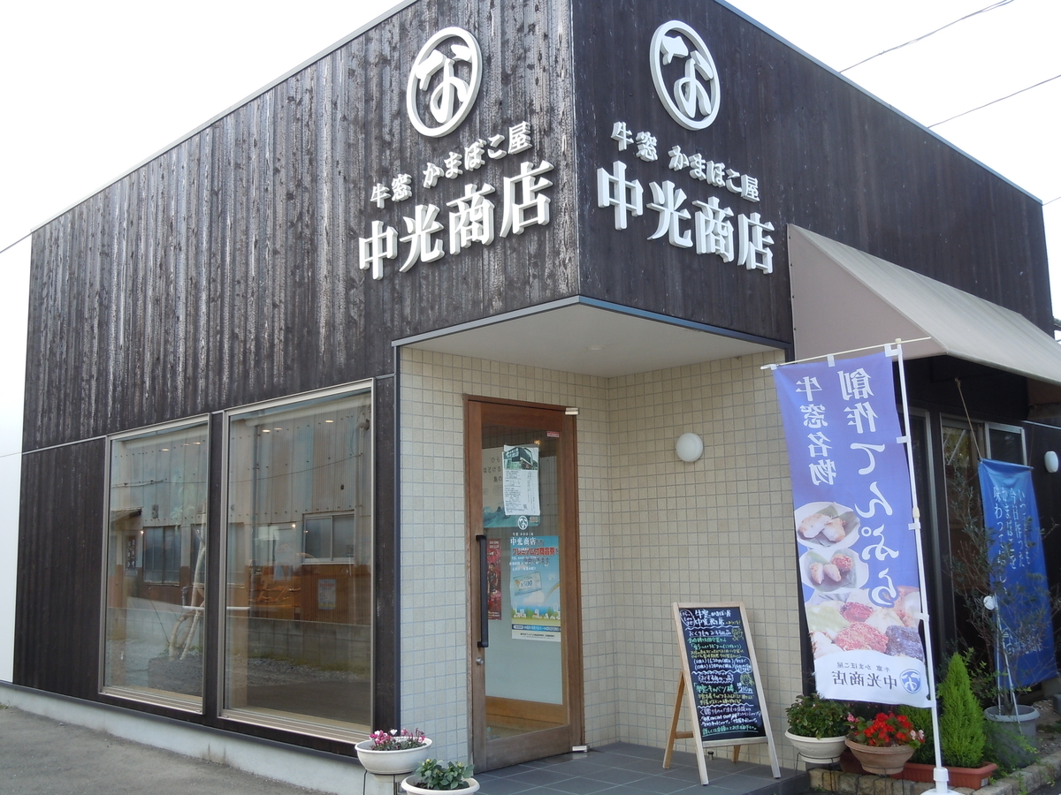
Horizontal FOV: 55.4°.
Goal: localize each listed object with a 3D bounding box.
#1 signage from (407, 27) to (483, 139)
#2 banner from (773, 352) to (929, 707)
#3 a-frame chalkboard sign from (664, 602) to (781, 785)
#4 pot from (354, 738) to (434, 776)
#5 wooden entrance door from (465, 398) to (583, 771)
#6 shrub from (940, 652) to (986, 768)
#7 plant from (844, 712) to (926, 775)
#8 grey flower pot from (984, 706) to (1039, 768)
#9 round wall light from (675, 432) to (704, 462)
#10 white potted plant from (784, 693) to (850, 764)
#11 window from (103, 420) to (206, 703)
[{"bbox_3d":[-0.469,-1.699,5.434,0.575,0.575,0.060,-9,-11,44],"label":"signage"},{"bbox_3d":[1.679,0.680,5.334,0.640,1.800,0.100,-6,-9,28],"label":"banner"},{"bbox_3d":[1.044,1.629,5.685,0.470,0.935,0.460,1,-8,-19],"label":"a-frame chalkboard sign"},{"bbox_3d":[-0.635,1.681,4.720,0.360,0.135,0.360,-1,-8,0],"label":"pot"},{"bbox_3d":[-0.017,1.084,6.135,0.100,2.135,0.975,-9,-11,44],"label":"wooden entrance door"},{"bbox_3d":[2.252,1.631,5.280,0.230,0.580,0.230,-9,-11,44],"label":"shrub"},{"bbox_3d":[1.707,1.671,4.900,0.355,0.275,0.350,-9,-11,44],"label":"plant"},{"bbox_3d":[2.704,1.907,5.660,0.290,0.295,0.290,-9,-11,44],"label":"grey flower pot"},{"bbox_3d":[0.986,0.312,6.300,0.180,0.183,0.120,-9,-11,44],"label":"round wall light"},{"bbox_3d":[1.456,1.667,5.100,0.350,0.320,0.350,-9,-11,44],"label":"white potted plant"},{"bbox_3d":[-2.806,1.218,7.490,1.690,2.030,0.100,-9,-11,44],"label":"window"}]

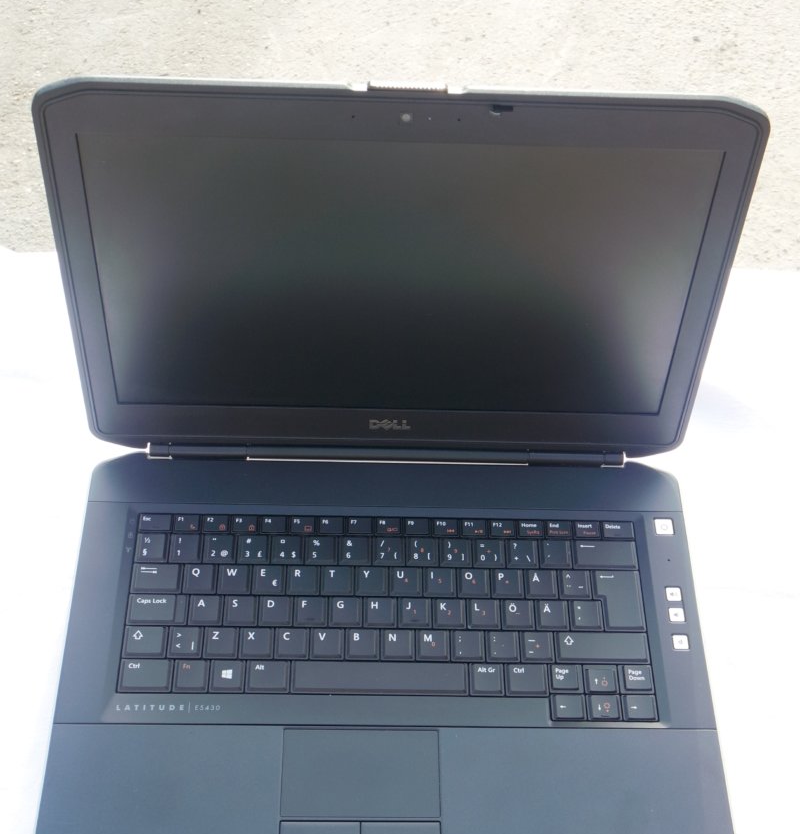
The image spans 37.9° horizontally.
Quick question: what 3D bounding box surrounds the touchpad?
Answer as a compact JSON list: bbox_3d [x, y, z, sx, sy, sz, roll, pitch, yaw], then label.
[{"bbox_3d":[-0.020,0.182,0.597,0.081,0.002,0.045,1,57,-3],"label":"touchpad"}]

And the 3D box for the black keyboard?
[{"bbox_3d":[-0.006,0.108,0.644,0.287,0.006,0.119,1,57,-3],"label":"black keyboard"}]

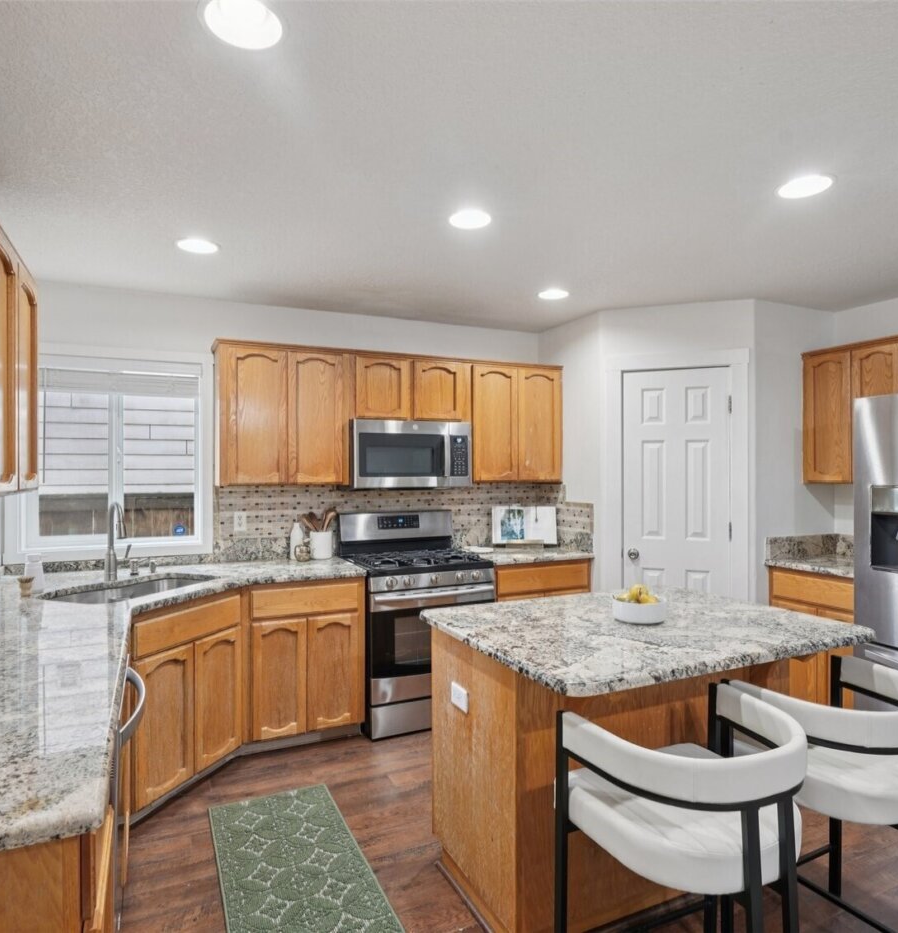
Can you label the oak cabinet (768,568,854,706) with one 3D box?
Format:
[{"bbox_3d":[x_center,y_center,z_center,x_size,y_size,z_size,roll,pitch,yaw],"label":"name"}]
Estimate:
[{"bbox_3d":[2.230,1.002,3.432,0.620,0.835,0.570,0,0,-24],"label":"oak cabinet"}]

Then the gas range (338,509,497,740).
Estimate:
[{"bbox_3d":[-0.192,0.875,3.714,0.758,1.167,0.660,0,0,-24],"label":"gas range"}]

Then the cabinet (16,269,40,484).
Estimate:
[{"bbox_3d":[-1.611,-0.294,2.109,0.330,0.753,0.345,0,0,-24],"label":"cabinet"}]

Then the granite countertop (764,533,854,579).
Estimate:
[{"bbox_3d":[2.212,0.511,3.433,0.660,0.153,0.585,0,0,-24],"label":"granite countertop"}]

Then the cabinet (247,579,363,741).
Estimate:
[{"bbox_3d":[-0.838,1.003,3.466,0.600,0.822,0.605,0,0,-24],"label":"cabinet"}]

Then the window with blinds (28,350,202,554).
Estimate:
[{"bbox_3d":[-1.792,-0.068,3.384,0.870,1.022,0.100,0,0,-24],"label":"window with blinds"}]

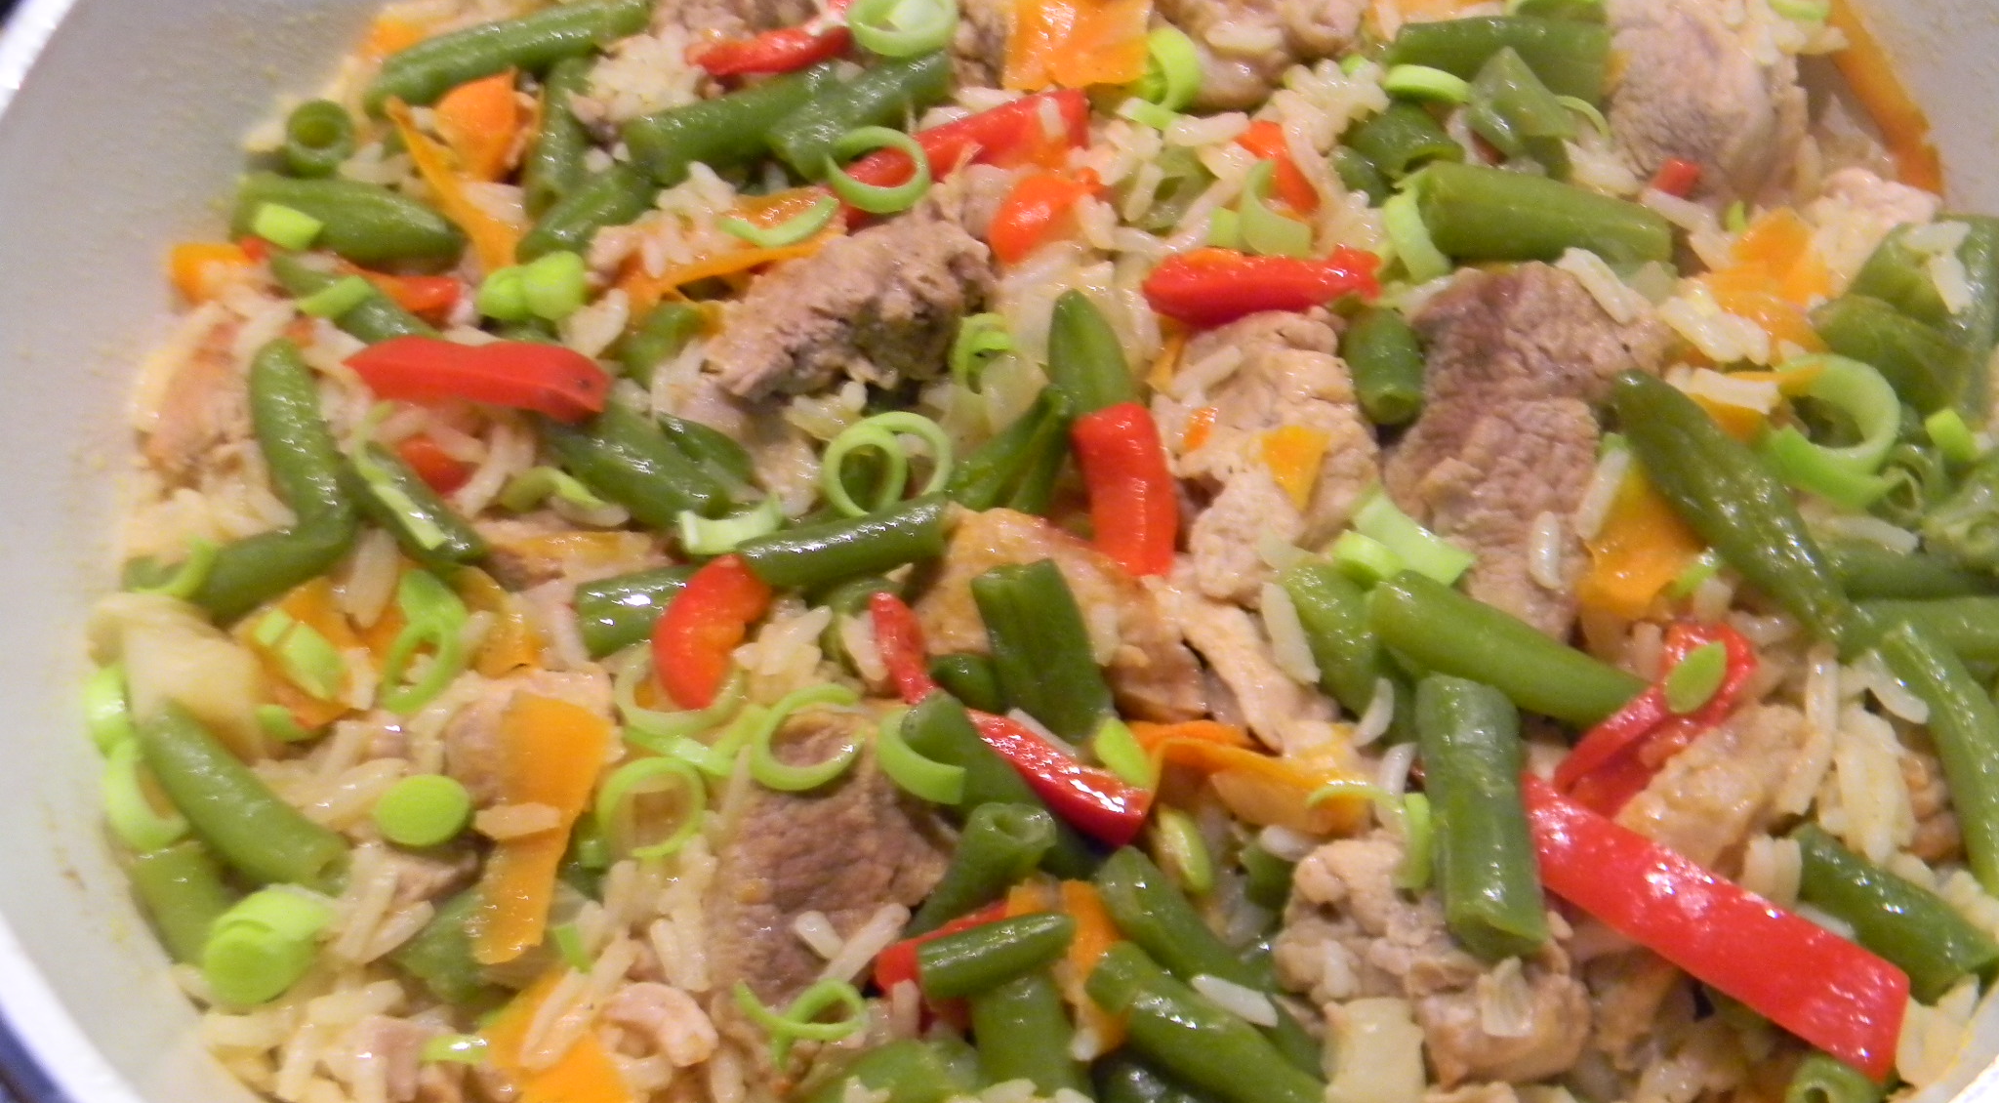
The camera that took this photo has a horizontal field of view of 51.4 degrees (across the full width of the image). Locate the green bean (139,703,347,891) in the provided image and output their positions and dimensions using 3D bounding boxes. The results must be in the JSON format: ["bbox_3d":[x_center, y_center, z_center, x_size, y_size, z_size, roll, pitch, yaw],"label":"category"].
[{"bbox_3d":[-0.095,0.030,0.260,0.037,0.008,0.010,35,70,23],"label":"green bean"}]

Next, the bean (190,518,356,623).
[{"bbox_3d":[-0.097,0.003,0.278,0.023,0.008,0.008,-23,61,-6],"label":"bean"}]

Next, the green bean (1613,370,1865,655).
[{"bbox_3d":[0.090,-0.005,0.254,0.010,0.010,0.043,-28,61,-9],"label":"green bean"}]

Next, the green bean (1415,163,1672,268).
[{"bbox_3d":[0.069,-0.042,0.266,0.031,0.010,0.011,8,61,10],"label":"green bean"}]

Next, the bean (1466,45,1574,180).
[{"bbox_3d":[0.073,-0.061,0.290,0.013,0.011,0.021,-5,60,4],"label":"bean"}]

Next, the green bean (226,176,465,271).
[{"bbox_3d":[-0.089,-0.045,0.285,0.031,0.009,0.010,7,61,10],"label":"green bean"}]

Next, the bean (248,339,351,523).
[{"bbox_3d":[-0.096,-0.017,0.288,0.010,0.008,0.033,-24,61,-7],"label":"bean"}]

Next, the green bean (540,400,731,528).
[{"bbox_3d":[-0.049,-0.012,0.278,0.029,0.009,0.010,31,68,21],"label":"green bean"}]

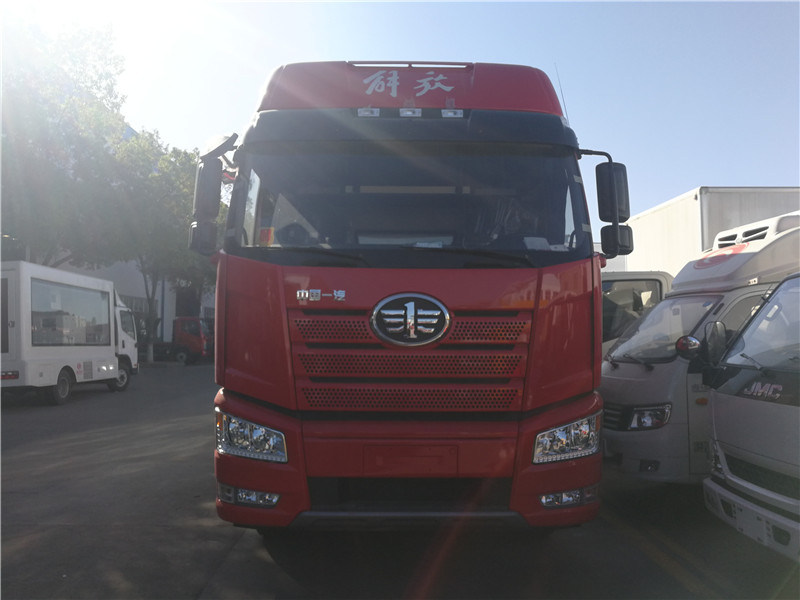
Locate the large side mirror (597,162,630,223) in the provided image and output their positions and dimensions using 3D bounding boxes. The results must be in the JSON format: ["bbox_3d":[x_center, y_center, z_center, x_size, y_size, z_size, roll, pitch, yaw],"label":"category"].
[{"bbox_3d":[1.468,-0.736,4.292,0.205,0.415,0.130,1,-4,-11],"label":"large side mirror"}]

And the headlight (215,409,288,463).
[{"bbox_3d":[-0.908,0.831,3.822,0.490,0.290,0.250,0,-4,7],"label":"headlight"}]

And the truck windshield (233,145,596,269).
[{"bbox_3d":[0.077,-0.648,4.123,2.300,0.910,0.420,1,-4,-1],"label":"truck windshield"}]

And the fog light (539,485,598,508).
[{"bbox_3d":[1.058,1.223,3.851,0.420,0.110,0.180,1,-4,-9],"label":"fog light"}]

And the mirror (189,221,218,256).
[{"bbox_3d":[-1.322,-0.412,4.215,0.190,0.215,0.130,0,-4,9],"label":"mirror"}]

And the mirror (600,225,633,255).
[{"bbox_3d":[1.487,-0.404,4.271,0.200,0.210,0.130,1,-4,-11],"label":"mirror"}]

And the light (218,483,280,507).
[{"bbox_3d":[-0.932,1.201,3.812,0.420,0.110,0.180,0,-4,7],"label":"light"}]

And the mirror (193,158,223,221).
[{"bbox_3d":[-1.299,-0.759,4.238,0.190,0.410,0.130,0,-4,9],"label":"mirror"}]

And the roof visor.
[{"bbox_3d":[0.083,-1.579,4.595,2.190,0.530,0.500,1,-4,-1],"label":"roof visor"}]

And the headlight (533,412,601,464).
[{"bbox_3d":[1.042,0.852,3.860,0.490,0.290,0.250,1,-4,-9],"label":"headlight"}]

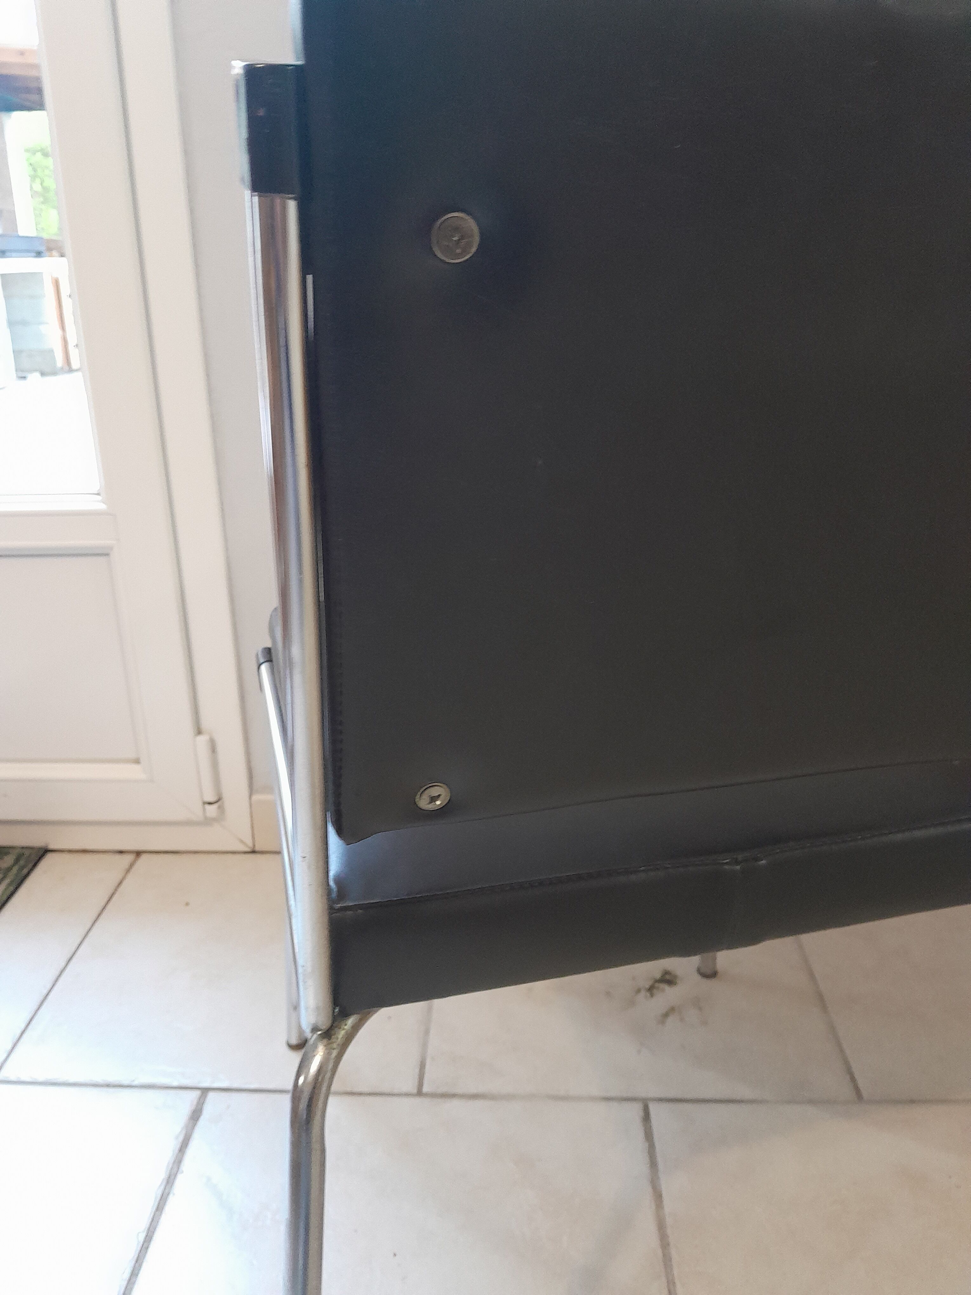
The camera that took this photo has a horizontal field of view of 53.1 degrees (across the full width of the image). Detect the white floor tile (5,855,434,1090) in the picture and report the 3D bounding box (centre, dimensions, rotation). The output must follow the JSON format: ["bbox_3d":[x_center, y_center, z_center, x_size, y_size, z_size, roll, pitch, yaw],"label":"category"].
[{"bbox_3d":[-0.285,0.386,1.214,0.447,0.012,0.429,1,21,2],"label":"white floor tile"}]

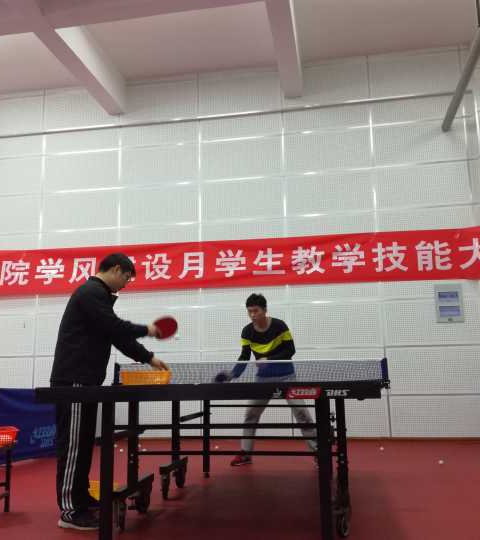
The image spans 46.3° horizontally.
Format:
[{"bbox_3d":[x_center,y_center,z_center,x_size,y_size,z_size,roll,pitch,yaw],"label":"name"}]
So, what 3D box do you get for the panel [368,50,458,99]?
[{"bbox_3d":[2.369,-2.666,7.675,1.200,0.645,0.050,-3,-10,10],"label":"panel"}]

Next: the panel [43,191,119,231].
[{"bbox_3d":[-2.327,-0.865,8.225,1.200,0.600,0.040,-3,-11,10],"label":"panel"}]

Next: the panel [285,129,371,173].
[{"bbox_3d":[1.205,-1.622,7.698,1.200,0.593,0.050,-3,-10,10],"label":"panel"}]

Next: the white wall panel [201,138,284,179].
[{"bbox_3d":[0.019,-1.579,7.967,1.208,0.600,0.050,-3,-10,10],"label":"white wall panel"}]

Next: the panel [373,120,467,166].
[{"bbox_3d":[2.387,-1.680,7.499,1.200,0.593,0.050,-3,-10,10],"label":"panel"}]

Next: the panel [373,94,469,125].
[{"bbox_3d":[2.379,-2.138,7.581,1.200,0.338,0.050,-3,-10,10],"label":"panel"}]

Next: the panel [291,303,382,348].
[{"bbox_3d":[1.255,0.723,7.342,1.208,0.600,0.050,-3,-10,10],"label":"panel"}]

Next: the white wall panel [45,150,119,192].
[{"bbox_3d":[-2.337,-1.454,8.338,1.200,0.600,0.040,-3,-11,10],"label":"white wall panel"}]

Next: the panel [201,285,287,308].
[{"bbox_3d":[0.056,0.193,7.592,1.200,0.600,0.040,-3,-11,10],"label":"panel"}]

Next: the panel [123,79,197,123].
[{"bbox_3d":[-1.173,-2.462,8.318,1.200,0.610,0.040,-3,-11,10],"label":"panel"}]

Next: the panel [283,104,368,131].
[{"bbox_3d":[1.187,-2.068,7.729,1.192,0.320,0.030,-3,-10,9],"label":"panel"}]

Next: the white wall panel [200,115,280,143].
[{"bbox_3d":[0.013,-2.009,7.923,1.192,0.320,0.030,-3,-10,9],"label":"white wall panel"}]

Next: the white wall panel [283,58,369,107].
[{"bbox_3d":[1.190,-2.601,7.940,1.208,0.644,0.050,-3,-10,10],"label":"white wall panel"}]

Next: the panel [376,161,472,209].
[{"bbox_3d":[2.382,-1.095,7.347,1.192,0.592,0.030,-3,-10,9],"label":"panel"}]

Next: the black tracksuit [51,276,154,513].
[{"bbox_3d":[-0.864,0.752,3.503,0.570,1.360,0.540,2,-11,-18],"label":"black tracksuit"}]

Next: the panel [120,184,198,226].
[{"bbox_3d":[-1.147,-0.923,7.993,1.200,0.593,0.050,-3,-10,10],"label":"panel"}]

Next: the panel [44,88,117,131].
[{"bbox_3d":[-2.380,-2.423,8.542,1.208,0.644,0.050,-3,-10,10],"label":"panel"}]

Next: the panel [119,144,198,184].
[{"bbox_3d":[-1.153,-1.503,8.036,1.192,0.592,0.030,-3,-10,9],"label":"panel"}]

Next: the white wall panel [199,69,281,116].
[{"bbox_3d":[0.003,-2.510,8.014,1.192,0.698,0.030,-3,-10,9],"label":"white wall panel"}]

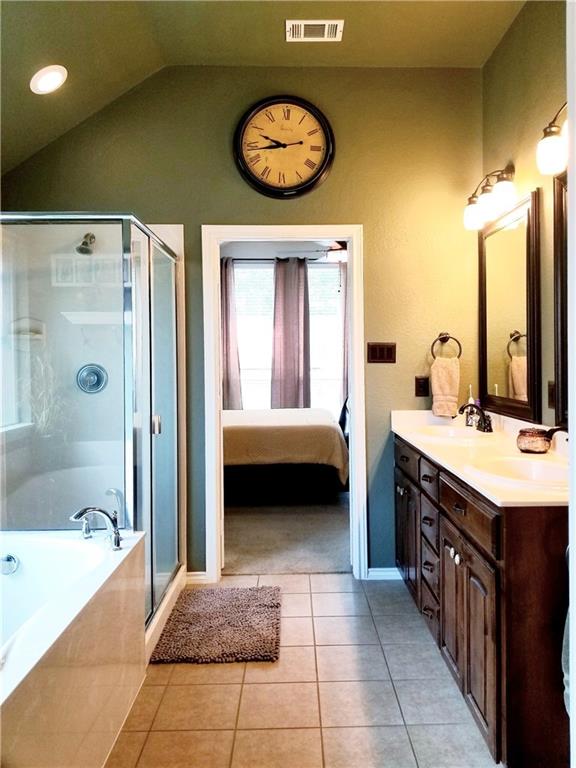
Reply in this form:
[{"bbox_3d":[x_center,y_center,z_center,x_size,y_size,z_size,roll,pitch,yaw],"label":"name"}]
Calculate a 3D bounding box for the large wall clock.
[{"bbox_3d":[-0.021,-1.363,3.340,0.587,0.587,0.065,-1,2,0],"label":"large wall clock"}]

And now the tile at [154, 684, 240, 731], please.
[{"bbox_3d":[-0.338,1.236,2.215,0.303,0.010,0.303,-1,2,1],"label":"tile"}]

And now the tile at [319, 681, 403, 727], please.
[{"bbox_3d":[0.280,1.264,2.276,0.306,0.012,0.300,-1,3,0],"label":"tile"}]

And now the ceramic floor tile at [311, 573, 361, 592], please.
[{"bbox_3d":[0.280,1.179,3.437,0.304,0.010,0.298,-1,2,0],"label":"ceramic floor tile"}]

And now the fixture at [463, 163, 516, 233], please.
[{"bbox_3d":[1.064,-0.978,2.980,0.198,0.222,0.580,-1,3,0],"label":"fixture"}]

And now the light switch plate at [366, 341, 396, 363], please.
[{"bbox_3d":[0.556,-0.185,3.411,0.166,0.123,0.010,-1,2,0],"label":"light switch plate"}]

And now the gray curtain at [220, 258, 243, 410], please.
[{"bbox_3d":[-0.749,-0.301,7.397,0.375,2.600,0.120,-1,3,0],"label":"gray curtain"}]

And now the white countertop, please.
[{"bbox_3d":[0.903,0.259,2.600,0.555,0.125,1.800,-1,3,0],"label":"white countertop"}]

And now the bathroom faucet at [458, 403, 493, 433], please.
[{"bbox_3d":[1.037,0.190,3.147,0.165,0.148,0.160,-1,3,0],"label":"bathroom faucet"}]

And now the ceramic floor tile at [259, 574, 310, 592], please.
[{"bbox_3d":[-0.022,1.193,3.427,0.303,0.010,0.295,-1,2,1],"label":"ceramic floor tile"}]

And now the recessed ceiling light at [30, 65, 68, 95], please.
[{"bbox_3d":[-1.208,-1.544,2.916,0.205,0.030,0.205,-32,1,1],"label":"recessed ceiling light"}]

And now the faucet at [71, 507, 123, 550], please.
[{"bbox_3d":[-0.750,0.555,2.255,0.220,0.150,0.287,-2,2,-42],"label":"faucet"}]

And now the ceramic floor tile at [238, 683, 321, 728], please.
[{"bbox_3d":[-0.033,1.232,2.212,0.303,0.010,0.303,-1,2,1],"label":"ceramic floor tile"}]

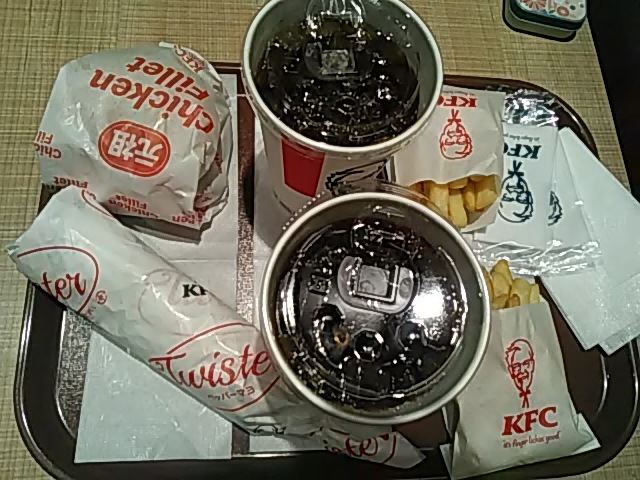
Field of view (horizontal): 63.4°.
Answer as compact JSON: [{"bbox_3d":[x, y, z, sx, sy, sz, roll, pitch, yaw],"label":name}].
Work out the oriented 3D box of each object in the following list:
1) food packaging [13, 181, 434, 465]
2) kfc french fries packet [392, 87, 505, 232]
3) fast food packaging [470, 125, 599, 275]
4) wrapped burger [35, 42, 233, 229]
[{"bbox_3d":[-0.049,0.060,0.281,0.236,0.045,0.053,34,69,-1],"label":"food packaging"},{"bbox_3d":[0.092,-0.061,0.358,0.085,0.034,0.118,1,70,-8],"label":"kfc french fries packet"},{"bbox_3d":[0.153,-0.038,0.369,0.088,0.012,0.128,1,70,-8],"label":"fast food packaging"},{"bbox_3d":[-0.110,-0.071,0.315,0.107,0.066,0.108,1,70,-8],"label":"wrapped burger"}]

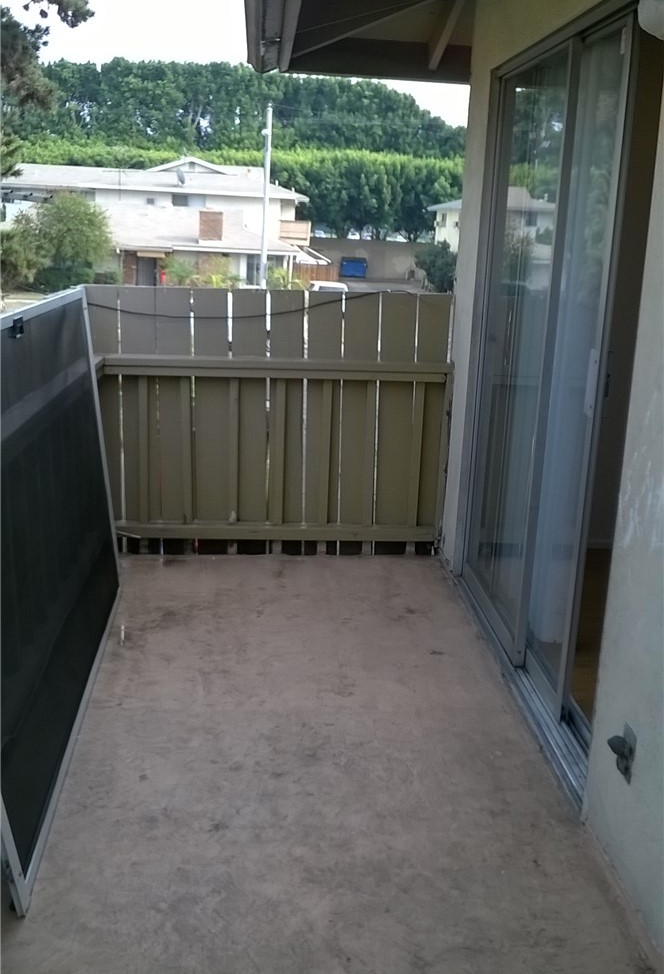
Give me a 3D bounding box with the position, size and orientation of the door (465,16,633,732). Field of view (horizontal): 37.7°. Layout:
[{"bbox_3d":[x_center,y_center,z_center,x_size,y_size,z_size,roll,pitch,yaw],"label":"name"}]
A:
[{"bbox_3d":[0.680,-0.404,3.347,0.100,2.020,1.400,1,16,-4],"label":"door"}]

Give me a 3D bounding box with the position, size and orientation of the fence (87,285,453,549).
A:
[{"bbox_3d":[-0.288,-0.274,4.365,1.622,1.203,0.120,1,16,-4],"label":"fence"}]

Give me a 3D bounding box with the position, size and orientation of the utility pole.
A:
[{"bbox_3d":[-2.321,-8.852,32.748,0.380,7.700,0.280,2,16,-5],"label":"utility pole"}]

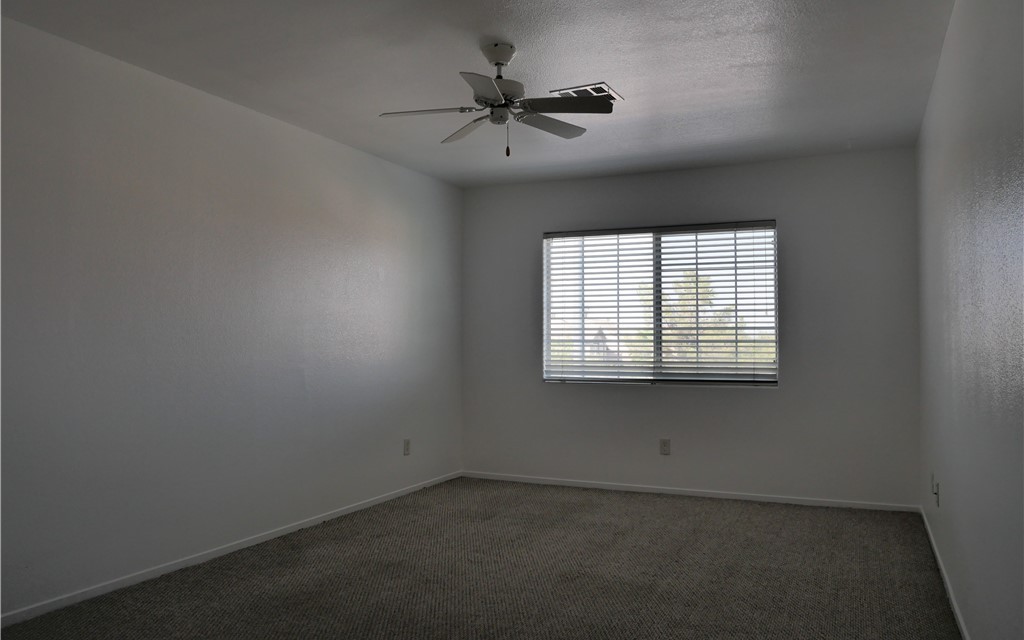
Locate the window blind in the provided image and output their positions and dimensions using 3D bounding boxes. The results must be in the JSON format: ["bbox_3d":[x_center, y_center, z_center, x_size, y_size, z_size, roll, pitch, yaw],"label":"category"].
[{"bbox_3d":[1.085,-0.118,5.440,1.780,1.185,0.060,-1,-2,23],"label":"window blind"}]

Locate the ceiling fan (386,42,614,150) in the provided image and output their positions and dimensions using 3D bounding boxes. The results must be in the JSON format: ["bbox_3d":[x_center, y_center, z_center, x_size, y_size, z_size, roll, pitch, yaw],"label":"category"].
[{"bbox_3d":[-0.068,-0.990,3.180,1.040,0.460,1.040,-1,-2,23],"label":"ceiling fan"}]

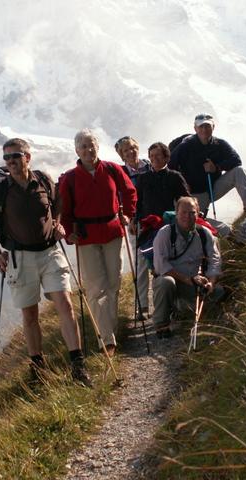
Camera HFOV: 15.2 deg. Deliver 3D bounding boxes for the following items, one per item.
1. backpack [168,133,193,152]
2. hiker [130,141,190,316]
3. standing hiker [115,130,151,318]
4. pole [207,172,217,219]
[{"bbox_3d":[0.615,-0.799,8.950,0.310,0.470,0.230,-2,19,-21],"label":"backpack"},{"bbox_3d":[0.328,-0.099,8.300,0.530,1.600,0.360,0,5,0],"label":"hiker"},{"bbox_3d":[0.125,-0.116,8.550,0.480,1.660,0.340,-1,5,-9],"label":"standing hiker"},{"bbox_3d":[0.851,-0.274,8.600,0.060,1.000,0.060,-9,5,0],"label":"pole"}]

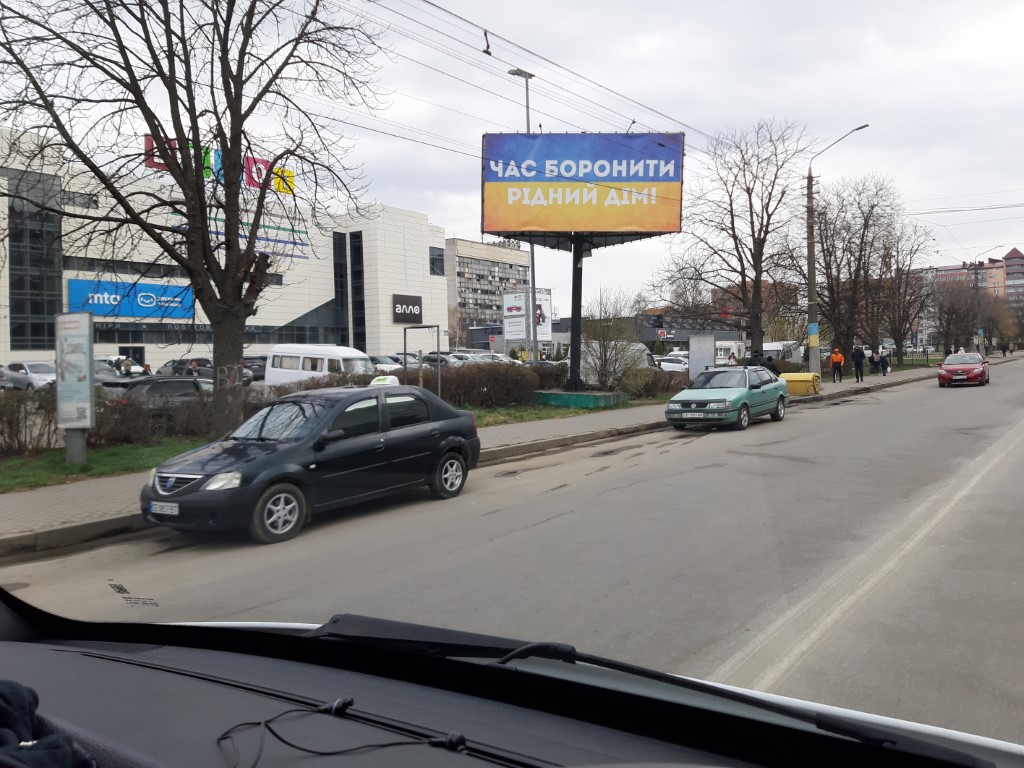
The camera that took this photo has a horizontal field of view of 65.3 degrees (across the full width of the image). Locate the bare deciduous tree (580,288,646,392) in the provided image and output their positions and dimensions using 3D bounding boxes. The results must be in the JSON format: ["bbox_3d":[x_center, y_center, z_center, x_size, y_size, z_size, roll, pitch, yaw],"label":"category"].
[{"bbox_3d":[3.368,-1.410,26.500,2.200,3.500,2.200,-1,2,0],"label":"bare deciduous tree"}]

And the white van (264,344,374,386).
[{"bbox_3d":[-8.645,-0.600,35.500,5.000,2.400,1.950,0,3,33],"label":"white van"}]

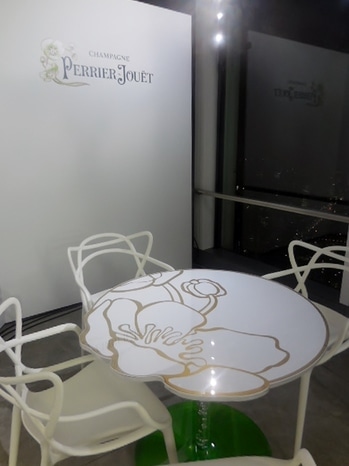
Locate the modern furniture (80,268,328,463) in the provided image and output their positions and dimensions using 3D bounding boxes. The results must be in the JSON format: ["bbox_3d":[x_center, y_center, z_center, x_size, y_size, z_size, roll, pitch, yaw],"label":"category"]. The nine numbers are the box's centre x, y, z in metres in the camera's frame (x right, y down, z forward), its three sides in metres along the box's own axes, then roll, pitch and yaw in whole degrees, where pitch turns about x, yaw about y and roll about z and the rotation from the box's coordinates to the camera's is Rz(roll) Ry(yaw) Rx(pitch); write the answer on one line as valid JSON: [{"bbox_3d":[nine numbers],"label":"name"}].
[{"bbox_3d":[0.123,0.662,1.448,0.943,0.711,0.953,-1,15,0],"label":"modern furniture"}]

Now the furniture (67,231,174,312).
[{"bbox_3d":[-0.253,0.443,2.044,0.560,0.840,0.480,-12,18,-37],"label":"furniture"}]

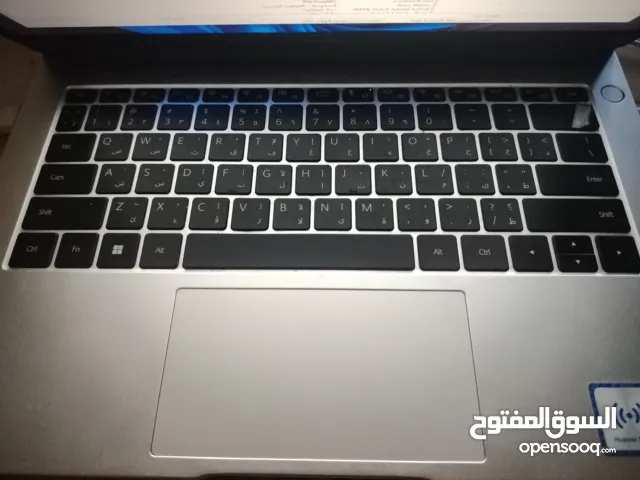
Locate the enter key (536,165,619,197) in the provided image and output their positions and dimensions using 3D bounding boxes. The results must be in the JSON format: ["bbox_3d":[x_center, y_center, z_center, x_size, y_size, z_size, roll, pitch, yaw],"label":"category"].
[{"bbox_3d":[0.120,-0.028,0.209,0.036,0.002,0.017,0,65,1],"label":"enter key"}]

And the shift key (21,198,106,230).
[{"bbox_3d":[-0.118,-0.012,0.207,0.037,0.002,0.017,0,65,1],"label":"shift key"}]

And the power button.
[{"bbox_3d":[0.152,-0.075,0.231,0.012,0.002,0.012,0,65,1],"label":"power button"}]

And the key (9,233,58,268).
[{"bbox_3d":[-0.127,0.005,0.199,0.019,0.002,0.017,0,65,1],"label":"key"}]

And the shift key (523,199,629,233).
[{"bbox_3d":[0.116,-0.011,0.201,0.046,0.002,0.017,0,65,1],"label":"shift key"}]

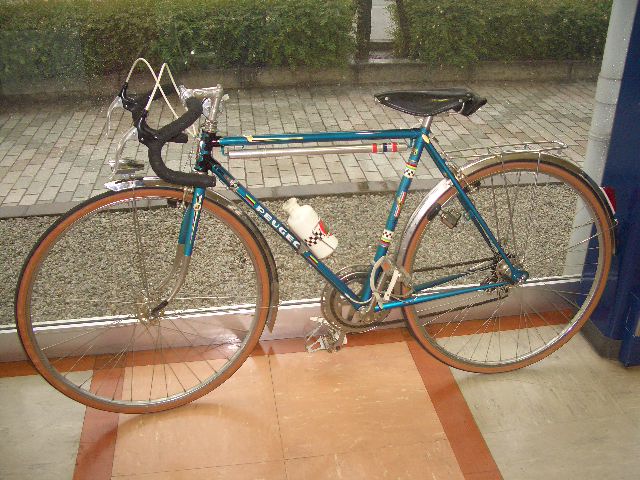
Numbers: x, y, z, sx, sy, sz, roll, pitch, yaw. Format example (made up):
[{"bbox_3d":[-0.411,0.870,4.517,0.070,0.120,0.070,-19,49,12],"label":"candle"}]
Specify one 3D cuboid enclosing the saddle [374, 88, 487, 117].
[{"bbox_3d":[0.295,-0.369,1.741,0.290,0.075,0.155,-5,18,-9],"label":"saddle"}]

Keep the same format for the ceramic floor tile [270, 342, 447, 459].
[{"bbox_3d":[0.097,0.467,1.952,0.452,0.008,0.450,-4,28,-8],"label":"ceramic floor tile"}]

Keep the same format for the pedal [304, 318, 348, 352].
[{"bbox_3d":[0.018,0.299,2.025,0.110,0.070,0.095,-5,18,-9],"label":"pedal"}]

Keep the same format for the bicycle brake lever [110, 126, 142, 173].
[{"bbox_3d":[-0.427,-0.192,1.417,0.038,0.120,0.022,18,11,-26],"label":"bicycle brake lever"}]

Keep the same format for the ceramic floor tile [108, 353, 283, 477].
[{"bbox_3d":[-0.351,0.498,1.893,0.452,0.008,0.450,-4,28,-8],"label":"ceramic floor tile"}]

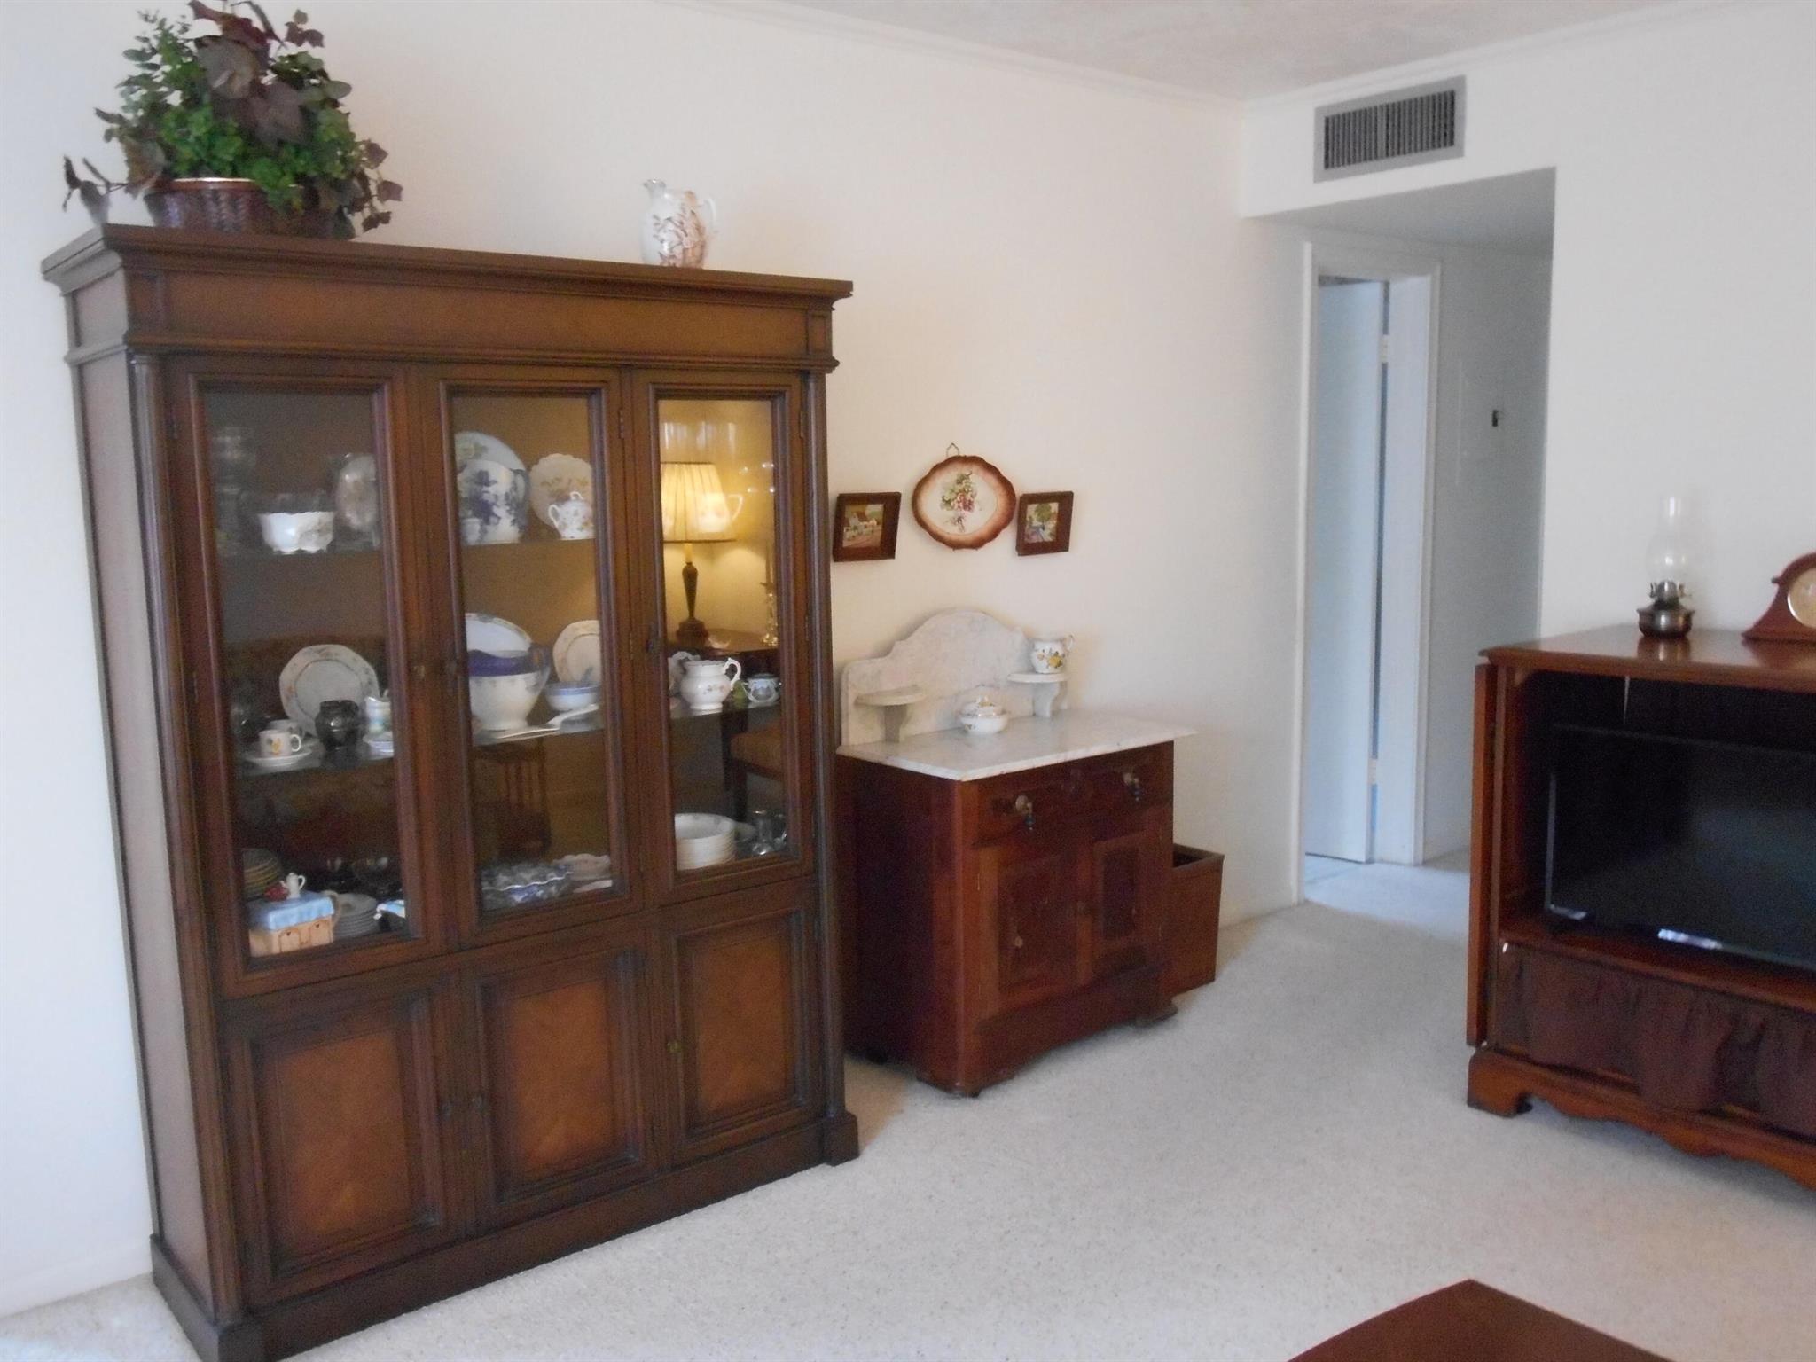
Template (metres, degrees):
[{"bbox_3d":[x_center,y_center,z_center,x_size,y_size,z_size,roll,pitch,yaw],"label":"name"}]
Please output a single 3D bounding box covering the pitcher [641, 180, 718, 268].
[{"bbox_3d":[-0.447,-0.876,2.982,0.157,0.200,0.123,-4,9,-21],"label":"pitcher"}]

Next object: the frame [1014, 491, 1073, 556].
[{"bbox_3d":[0.365,-0.415,4.009,0.190,0.160,0.025,-8,16,-38],"label":"frame"}]

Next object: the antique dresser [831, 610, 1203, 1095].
[{"bbox_3d":[0.282,0.368,3.782,0.780,1.067,0.435,-8,11,-38],"label":"antique dresser"}]

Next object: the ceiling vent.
[{"bbox_3d":[1.260,-1.452,4.020,0.022,0.202,0.457,-8,11,-38],"label":"ceiling vent"}]

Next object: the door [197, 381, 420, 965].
[{"bbox_3d":[-0.947,-0.010,2.432,0.310,0.936,0.030,-8,11,-38],"label":"door"}]

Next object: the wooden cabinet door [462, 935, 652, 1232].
[{"bbox_3d":[-0.631,0.716,2.787,0.370,0.487,0.027,-8,11,-38],"label":"wooden cabinet door"}]

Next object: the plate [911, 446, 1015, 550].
[{"bbox_3d":[0.143,-0.451,3.827,0.340,0.245,0.035,-8,11,-38],"label":"plate"}]

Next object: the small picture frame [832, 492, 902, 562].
[{"bbox_3d":[-0.094,-0.368,3.641,0.182,0.160,0.025,-8,16,-38],"label":"small picture frame"}]

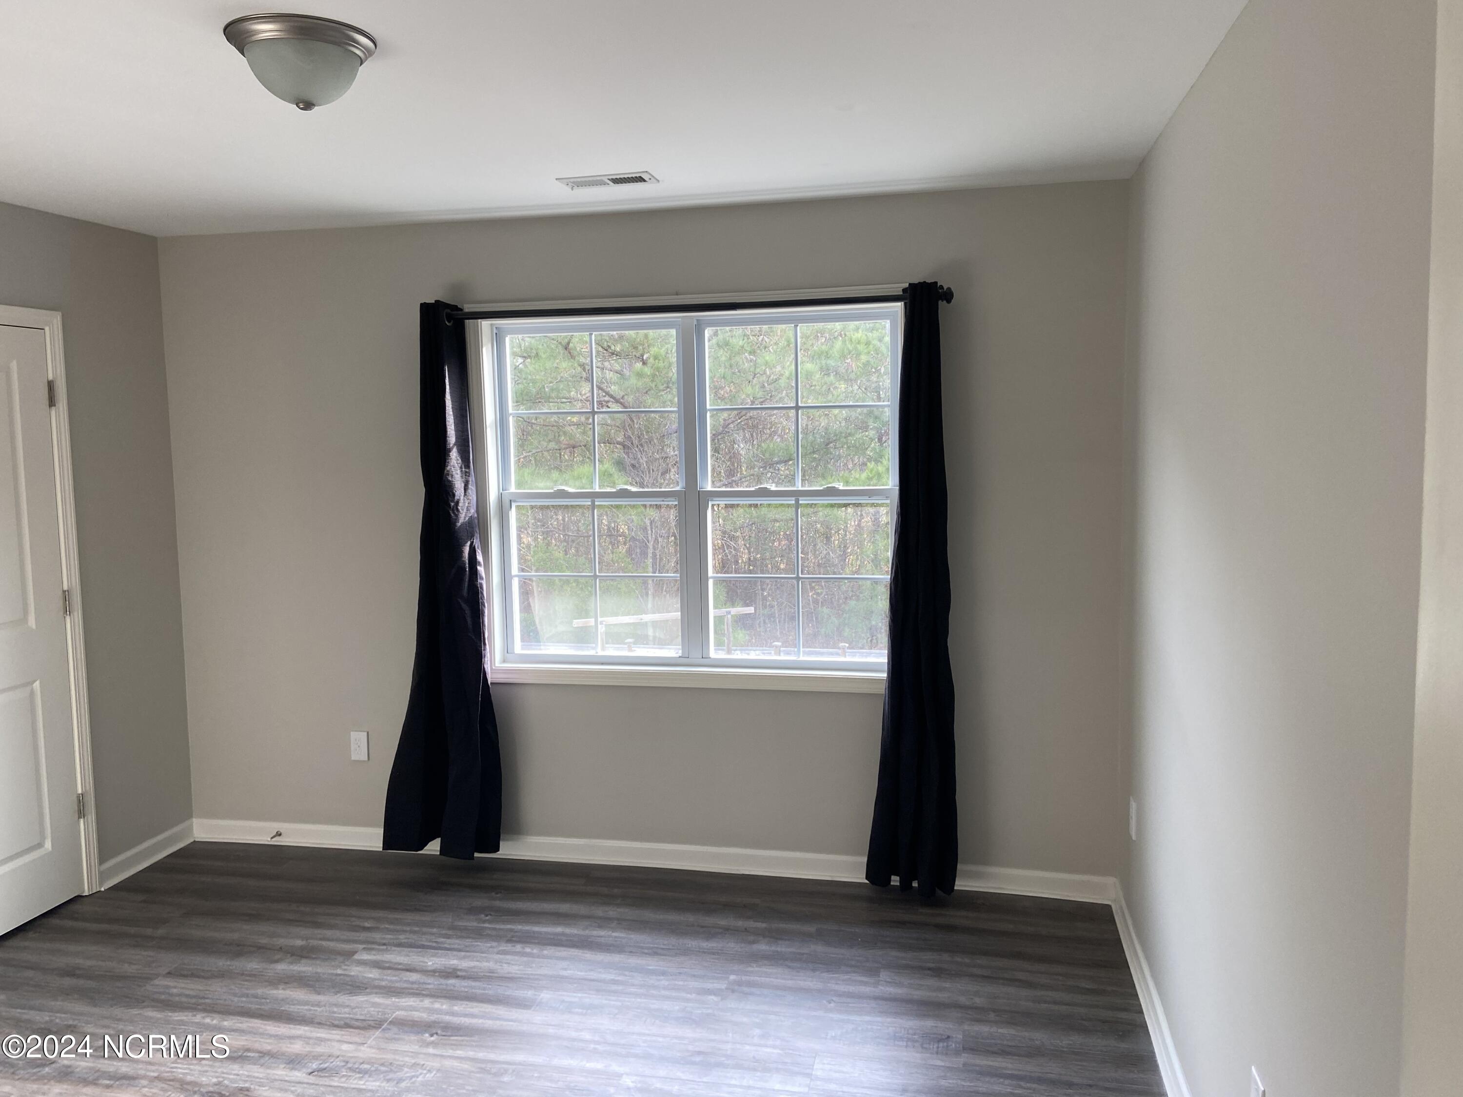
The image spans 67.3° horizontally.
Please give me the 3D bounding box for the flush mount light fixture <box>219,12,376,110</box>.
[{"bbox_3d":[-0.885,-0.982,2.271,0.295,0.142,0.295,0,5,12],"label":"flush mount light fixture"}]

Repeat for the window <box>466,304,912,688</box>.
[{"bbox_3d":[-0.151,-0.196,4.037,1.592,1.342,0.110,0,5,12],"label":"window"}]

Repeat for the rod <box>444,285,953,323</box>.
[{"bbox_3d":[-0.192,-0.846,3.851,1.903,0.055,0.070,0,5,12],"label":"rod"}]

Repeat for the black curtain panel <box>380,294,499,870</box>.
[{"bbox_3d":[-1.107,0.142,4.127,0.451,2.093,0.180,0,5,12],"label":"black curtain panel"}]

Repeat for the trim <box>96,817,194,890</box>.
[{"bbox_3d":[-2.275,1.191,4.292,0.020,0.098,0.511,0,5,12],"label":"trim"}]

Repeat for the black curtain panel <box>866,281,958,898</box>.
[{"bbox_3d":[0.620,0.162,3.764,0.310,2.103,0.170,0,5,12],"label":"black curtain panel"}]

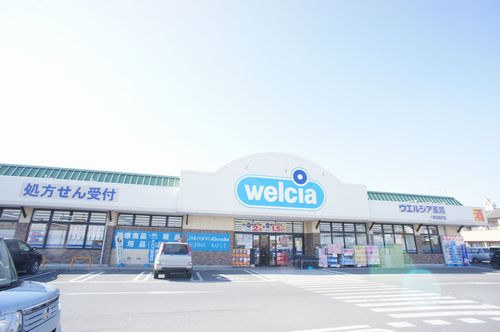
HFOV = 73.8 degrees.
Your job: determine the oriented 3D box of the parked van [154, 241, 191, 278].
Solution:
[{"bbox_3d":[-3.959,4.818,17.179,1.750,1.675,4.400,5,-14,-15],"label":"parked van"}]

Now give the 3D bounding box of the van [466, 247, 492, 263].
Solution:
[{"bbox_3d":[28.330,11.128,41.538,3.500,1.860,1.520,5,-14,-15],"label":"van"}]

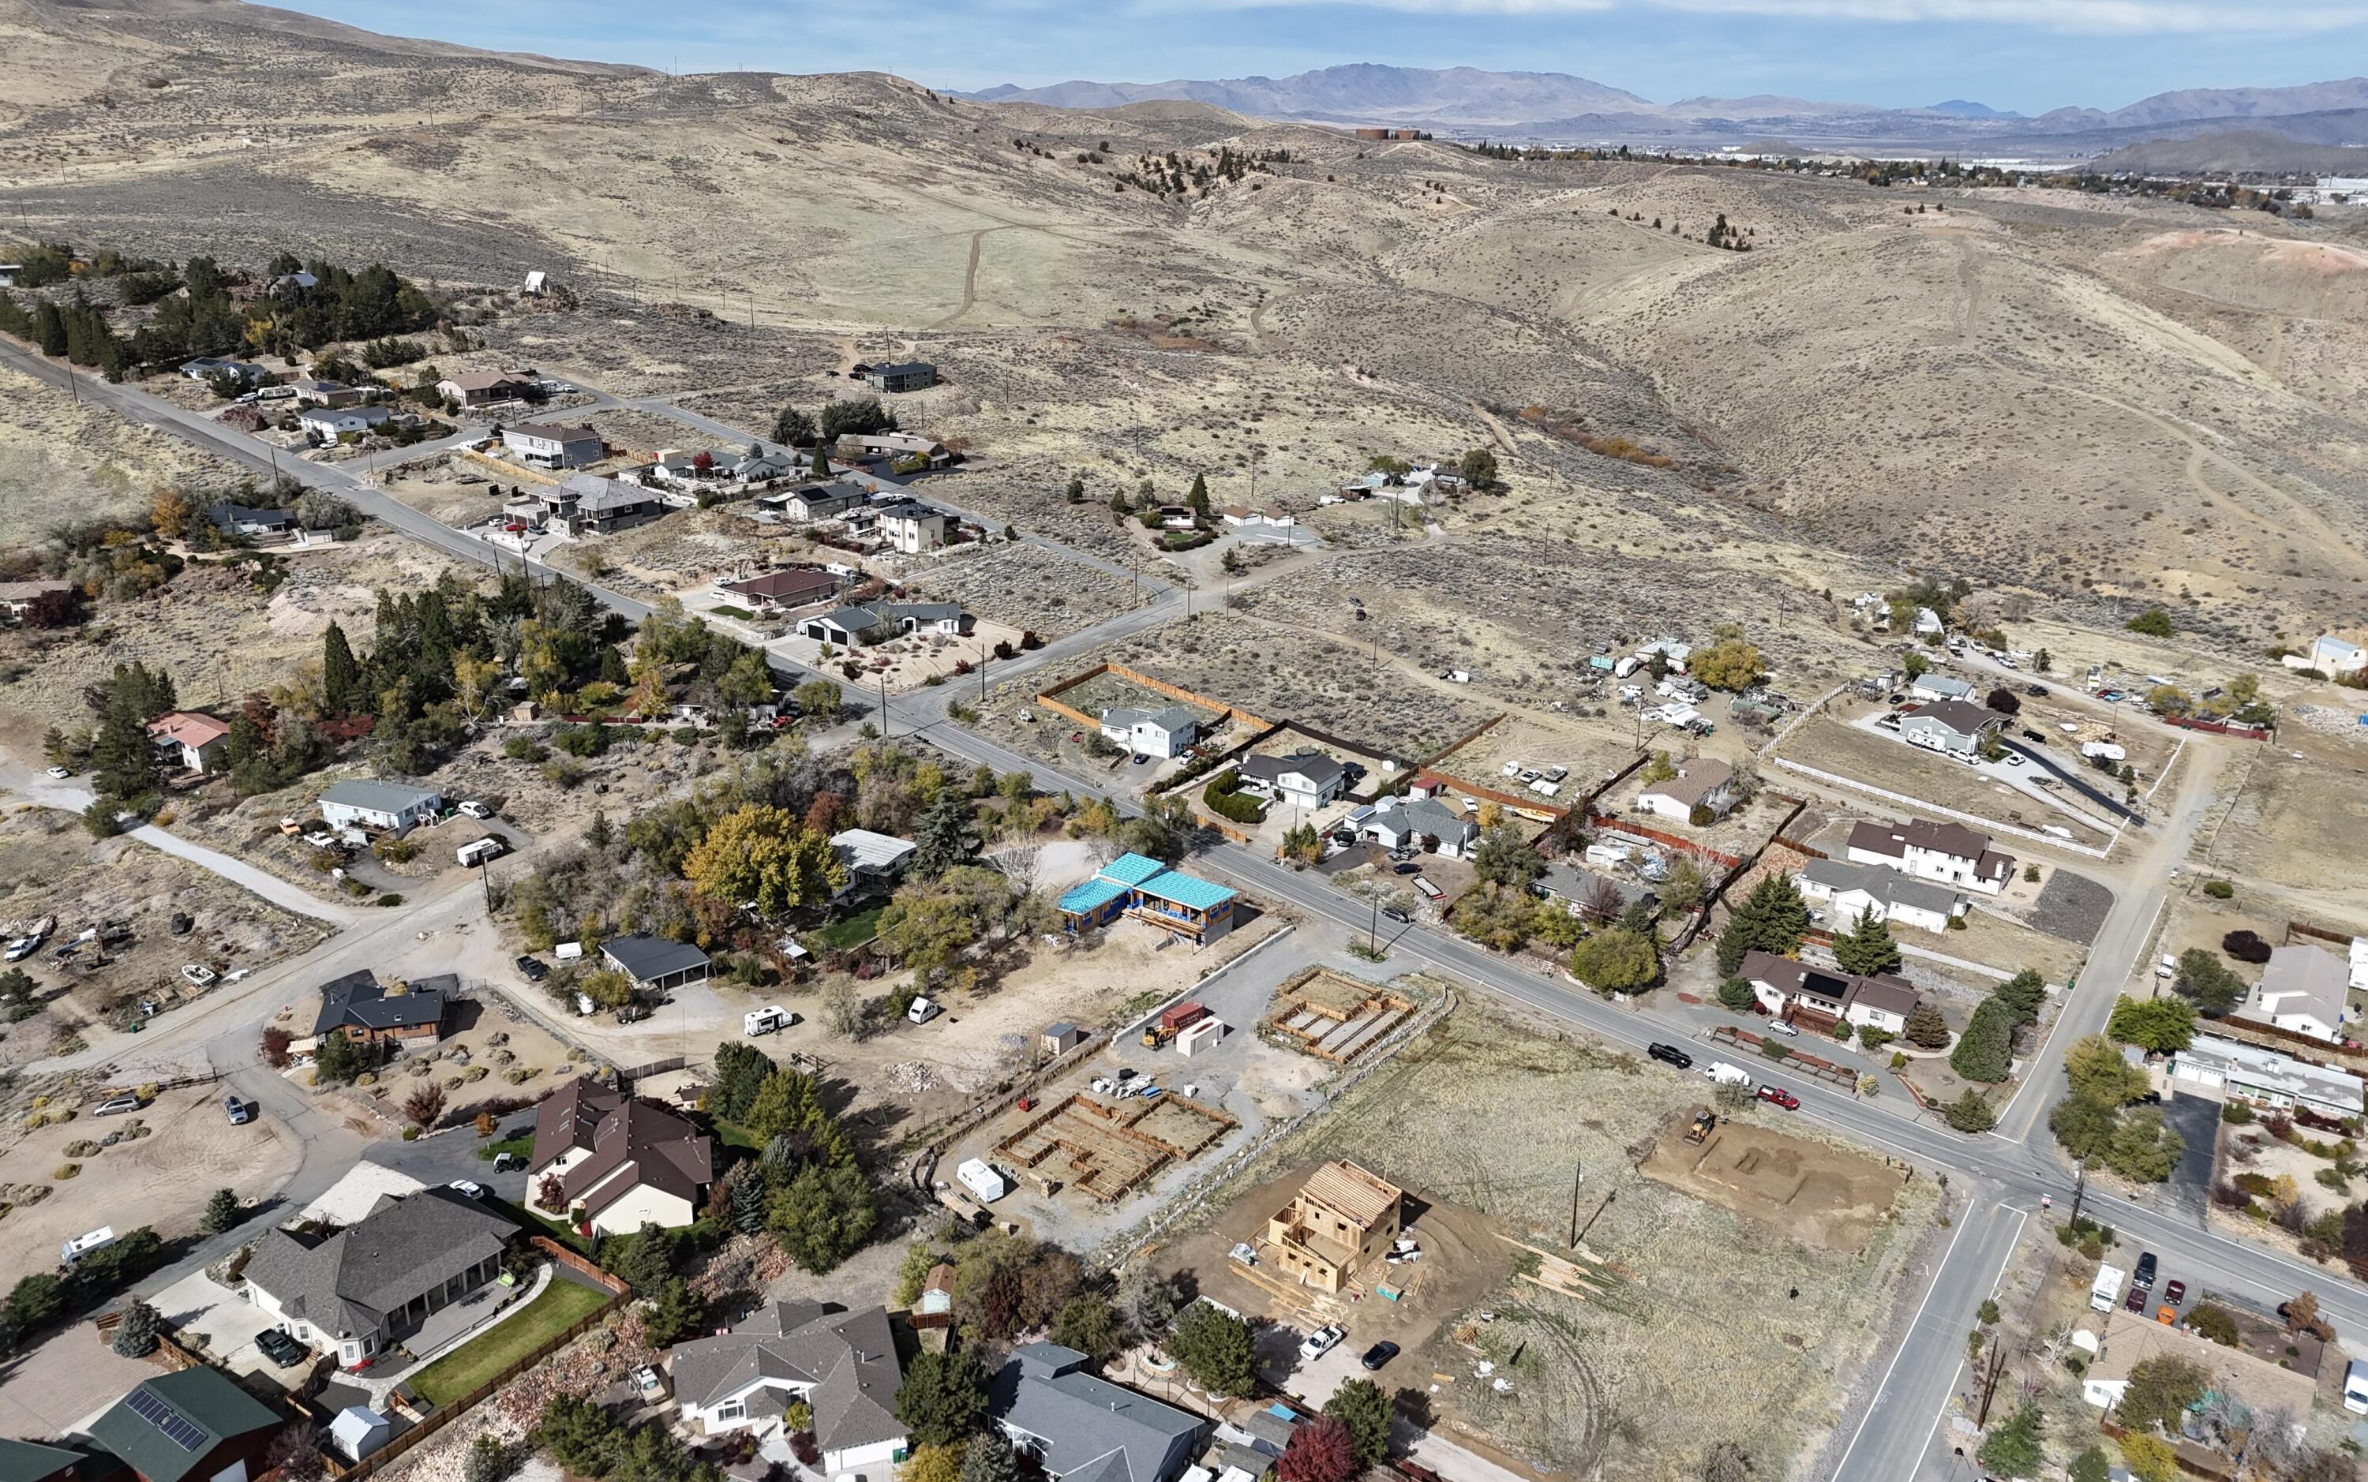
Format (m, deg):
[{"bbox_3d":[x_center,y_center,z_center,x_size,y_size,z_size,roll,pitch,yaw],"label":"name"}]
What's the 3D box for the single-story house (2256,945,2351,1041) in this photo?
[{"bbox_3d":[161.960,36.050,237.000,9.600,4.400,20.500,15,25,32],"label":"single-story house"}]

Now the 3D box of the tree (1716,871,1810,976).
[{"bbox_3d":[89.500,27.910,253.150,13.300,15.200,13.300,0,21,0],"label":"tree"}]

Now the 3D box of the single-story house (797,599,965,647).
[{"bbox_3d":[-62.537,-24.647,337.062,33.330,5.100,17.740,1,21,4],"label":"single-story house"}]

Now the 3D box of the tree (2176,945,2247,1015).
[{"bbox_3d":[159.180,37.030,254.780,9.600,8.900,9.600,14,25,33],"label":"tree"}]

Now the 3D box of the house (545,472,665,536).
[{"bbox_3d":[-123.830,-50.080,350.000,24.500,7.800,15.000,20,28,40],"label":"house"}]

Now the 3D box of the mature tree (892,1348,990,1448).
[{"bbox_3d":[-22.440,60.860,151.570,8.800,9.200,8.800,0,21,0],"label":"mature tree"}]

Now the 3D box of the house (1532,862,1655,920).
[{"bbox_3d":[65.430,24.110,261.000,17.000,4.300,9.300,17,27,37],"label":"house"}]

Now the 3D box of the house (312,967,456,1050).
[{"bbox_3d":[-105.020,34.880,215.000,15.300,5.000,12.700,-4,22,-11],"label":"house"}]

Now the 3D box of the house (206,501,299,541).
[{"bbox_3d":[-185.880,-43.660,327.000,14.000,4.700,9.300,6,22,14],"label":"house"}]

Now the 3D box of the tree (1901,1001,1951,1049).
[{"bbox_3d":[103.373,39.532,228.620,6.320,6.860,6.320,9,22,25],"label":"tree"}]

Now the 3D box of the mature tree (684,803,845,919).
[{"bbox_3d":[-57.586,15.943,225.208,21.480,13.320,21.480,-6,20,-15],"label":"mature tree"}]

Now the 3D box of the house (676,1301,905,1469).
[{"bbox_3d":[-41.744,67.298,172.953,22.940,5.510,21.860,-6,22,-15],"label":"house"}]

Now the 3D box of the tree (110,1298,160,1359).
[{"bbox_3d":[-100.830,56.110,157.650,4.300,5.800,4.300,0,21,0],"label":"tree"}]

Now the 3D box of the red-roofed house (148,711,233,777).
[{"bbox_3d":[-170.994,-0.444,285.174,18.090,6.630,8.130,14,25,33],"label":"red-roofed house"}]

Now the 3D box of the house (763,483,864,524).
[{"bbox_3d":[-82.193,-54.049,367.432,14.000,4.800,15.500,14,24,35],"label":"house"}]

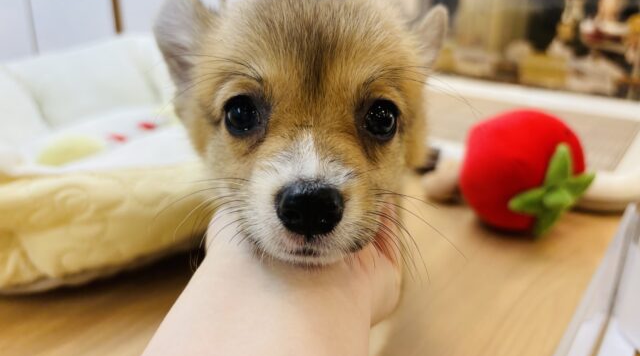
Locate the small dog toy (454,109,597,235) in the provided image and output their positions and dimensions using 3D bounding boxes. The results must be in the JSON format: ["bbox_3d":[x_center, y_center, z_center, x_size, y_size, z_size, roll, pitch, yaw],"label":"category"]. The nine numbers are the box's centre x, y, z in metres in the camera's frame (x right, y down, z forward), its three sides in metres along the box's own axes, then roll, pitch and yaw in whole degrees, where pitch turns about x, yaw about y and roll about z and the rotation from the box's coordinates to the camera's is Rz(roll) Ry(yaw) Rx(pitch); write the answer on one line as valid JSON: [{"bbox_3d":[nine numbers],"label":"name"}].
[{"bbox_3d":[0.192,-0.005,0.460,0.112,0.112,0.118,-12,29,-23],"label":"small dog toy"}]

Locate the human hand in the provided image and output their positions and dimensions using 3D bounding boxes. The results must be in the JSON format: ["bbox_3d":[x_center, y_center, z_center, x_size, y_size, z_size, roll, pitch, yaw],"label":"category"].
[{"bbox_3d":[-0.007,0.034,0.207,0.080,0.050,0.090,4,26,11],"label":"human hand"}]

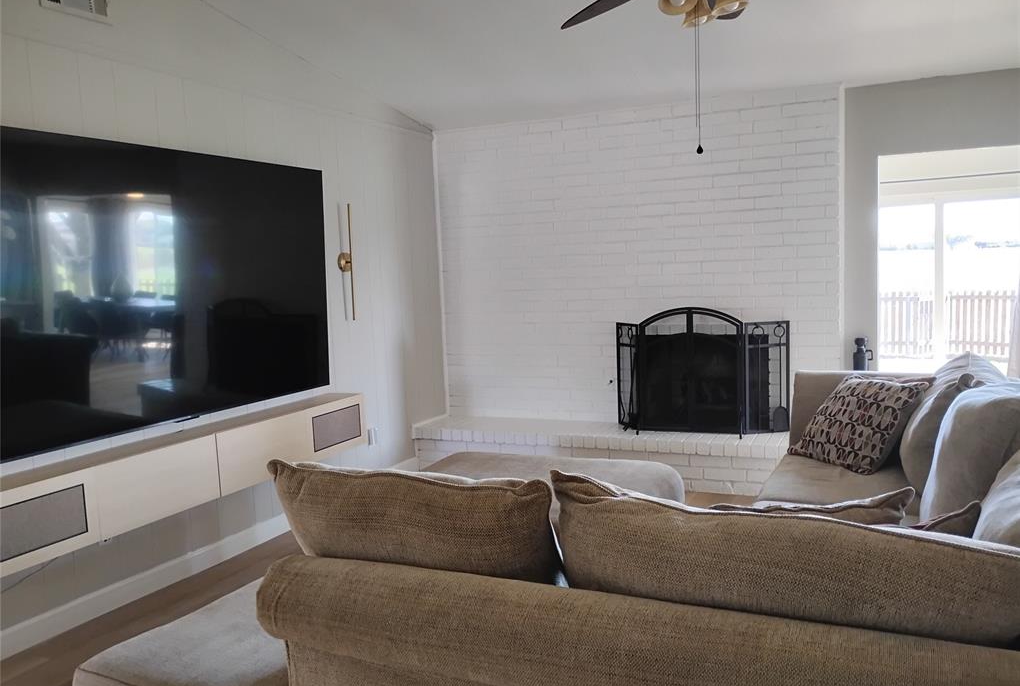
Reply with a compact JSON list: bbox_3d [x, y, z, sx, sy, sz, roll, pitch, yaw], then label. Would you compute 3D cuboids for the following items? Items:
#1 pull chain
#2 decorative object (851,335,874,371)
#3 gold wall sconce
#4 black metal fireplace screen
[{"bbox_3d":[0.670,-0.923,2.927,0.026,0.500,0.023,0,6,26],"label":"pull chain"},{"bbox_3d":[2.020,0.090,4.733,0.105,0.240,0.078,0,6,26],"label":"decorative object"},{"bbox_3d":[-1.004,-0.493,5.089,0.070,0.715,0.120,0,6,26],"label":"gold wall sconce"},{"bbox_3d":[1.160,0.173,5.197,1.100,0.790,0.300,0,6,26],"label":"black metal fireplace screen"}]

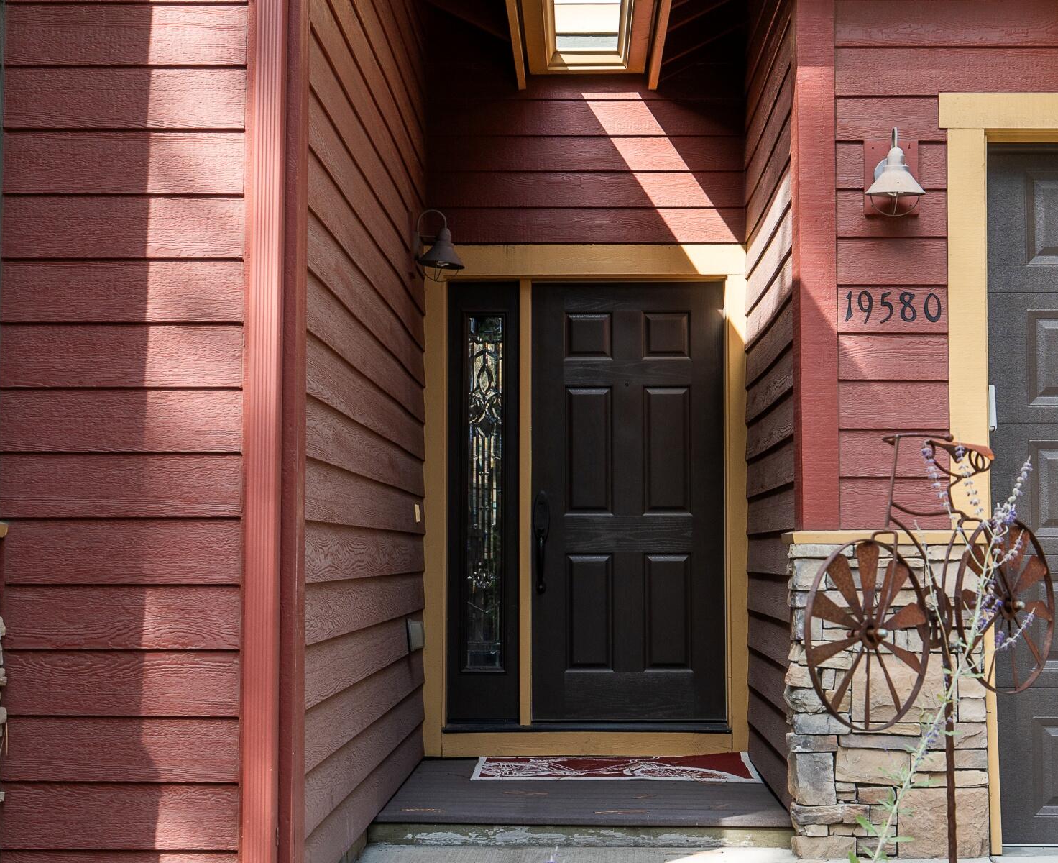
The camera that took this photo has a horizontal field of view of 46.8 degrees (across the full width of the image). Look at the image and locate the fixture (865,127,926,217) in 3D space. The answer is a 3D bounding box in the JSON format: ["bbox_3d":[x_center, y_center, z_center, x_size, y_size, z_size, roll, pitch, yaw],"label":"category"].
[{"bbox_3d":[1.224,-0.867,4.080,0.200,0.309,0.220,0,-6,3],"label":"fixture"}]

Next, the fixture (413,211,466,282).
[{"bbox_3d":[-0.378,-0.774,5.140,0.223,0.312,0.200,0,-6,3],"label":"fixture"}]

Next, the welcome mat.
[{"bbox_3d":[0.348,1.385,5.064,1.130,0.020,0.605,0,-6,3],"label":"welcome mat"}]

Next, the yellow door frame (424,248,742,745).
[{"bbox_3d":[0.249,0.288,5.543,1.445,2.298,0.150,0,-6,3],"label":"yellow door frame"}]

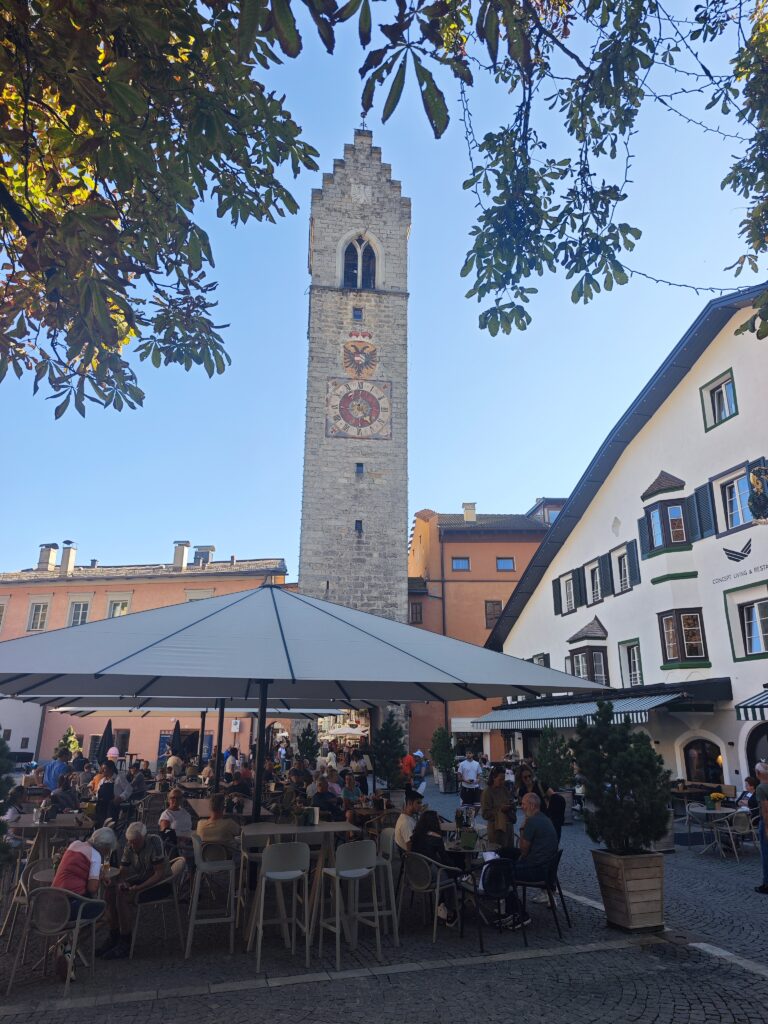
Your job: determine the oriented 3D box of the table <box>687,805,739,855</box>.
[{"bbox_3d":[6.136,5.927,12.652,0.891,0.733,0.891,0,-18,0],"label":"table"}]

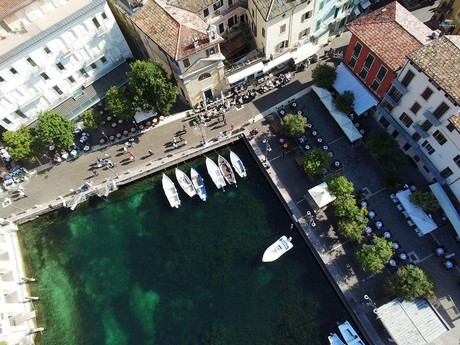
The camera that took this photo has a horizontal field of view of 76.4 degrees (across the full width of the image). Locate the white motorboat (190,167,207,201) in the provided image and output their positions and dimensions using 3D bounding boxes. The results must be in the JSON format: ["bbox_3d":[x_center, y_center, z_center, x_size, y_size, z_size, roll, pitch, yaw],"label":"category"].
[{"bbox_3d":[-5.447,1.979,50.258,1.900,1.300,6.910,-22,65,-5],"label":"white motorboat"}]

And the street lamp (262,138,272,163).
[{"bbox_3d":[5.799,-3.199,46.508,0.550,7.200,2.100,-27,66,-7],"label":"street lamp"}]

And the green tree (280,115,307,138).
[{"bbox_3d":[9.442,-6.526,43.596,3.770,5.000,3.770,-2,65,4],"label":"green tree"}]

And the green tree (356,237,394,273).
[{"bbox_3d":[17.019,9.909,35.014,4.290,5.600,4.290,-2,65,4],"label":"green tree"}]

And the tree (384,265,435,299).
[{"bbox_3d":[22.601,14.114,37.519,5.500,6.100,5.500,-2,66,5],"label":"tree"}]

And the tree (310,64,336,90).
[{"bbox_3d":[15.058,-14.987,46.998,3.950,5.000,3.950,-2,65,4],"label":"tree"}]

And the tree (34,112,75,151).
[{"bbox_3d":[-26.442,-6.028,45.563,6.100,6.800,6.100,-27,66,-7],"label":"tree"}]

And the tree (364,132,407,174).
[{"bbox_3d":[23.421,-2.757,44.971,5.400,6.200,7.200,-26,66,-6],"label":"tree"}]

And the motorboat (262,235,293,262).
[{"bbox_3d":[7.251,11.759,44.435,5.860,1.400,2.150,-36,67,-10],"label":"motorboat"}]

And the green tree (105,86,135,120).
[{"bbox_3d":[-17.238,-10.630,46.977,4.830,6.600,4.830,-27,66,-7],"label":"green tree"}]

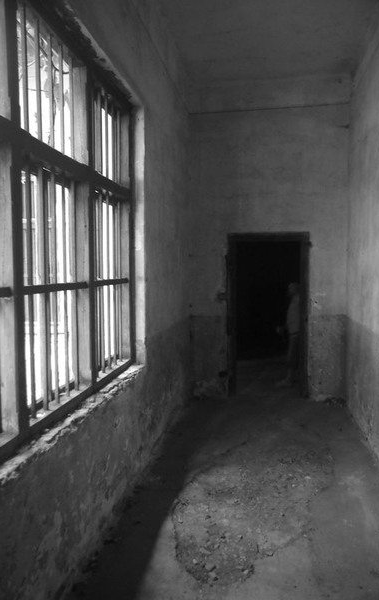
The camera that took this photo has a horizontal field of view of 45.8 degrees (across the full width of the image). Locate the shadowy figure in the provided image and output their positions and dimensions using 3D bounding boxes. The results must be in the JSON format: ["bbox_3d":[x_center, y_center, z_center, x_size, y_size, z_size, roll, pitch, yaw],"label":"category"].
[{"bbox_3d":[1.498,0.510,6.699,0.400,1.570,0.460,0,4,13],"label":"shadowy figure"}]

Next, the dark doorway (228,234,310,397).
[{"bbox_3d":[1.055,0.210,5.996,1.060,2.180,0.150,0,4,10],"label":"dark doorway"}]

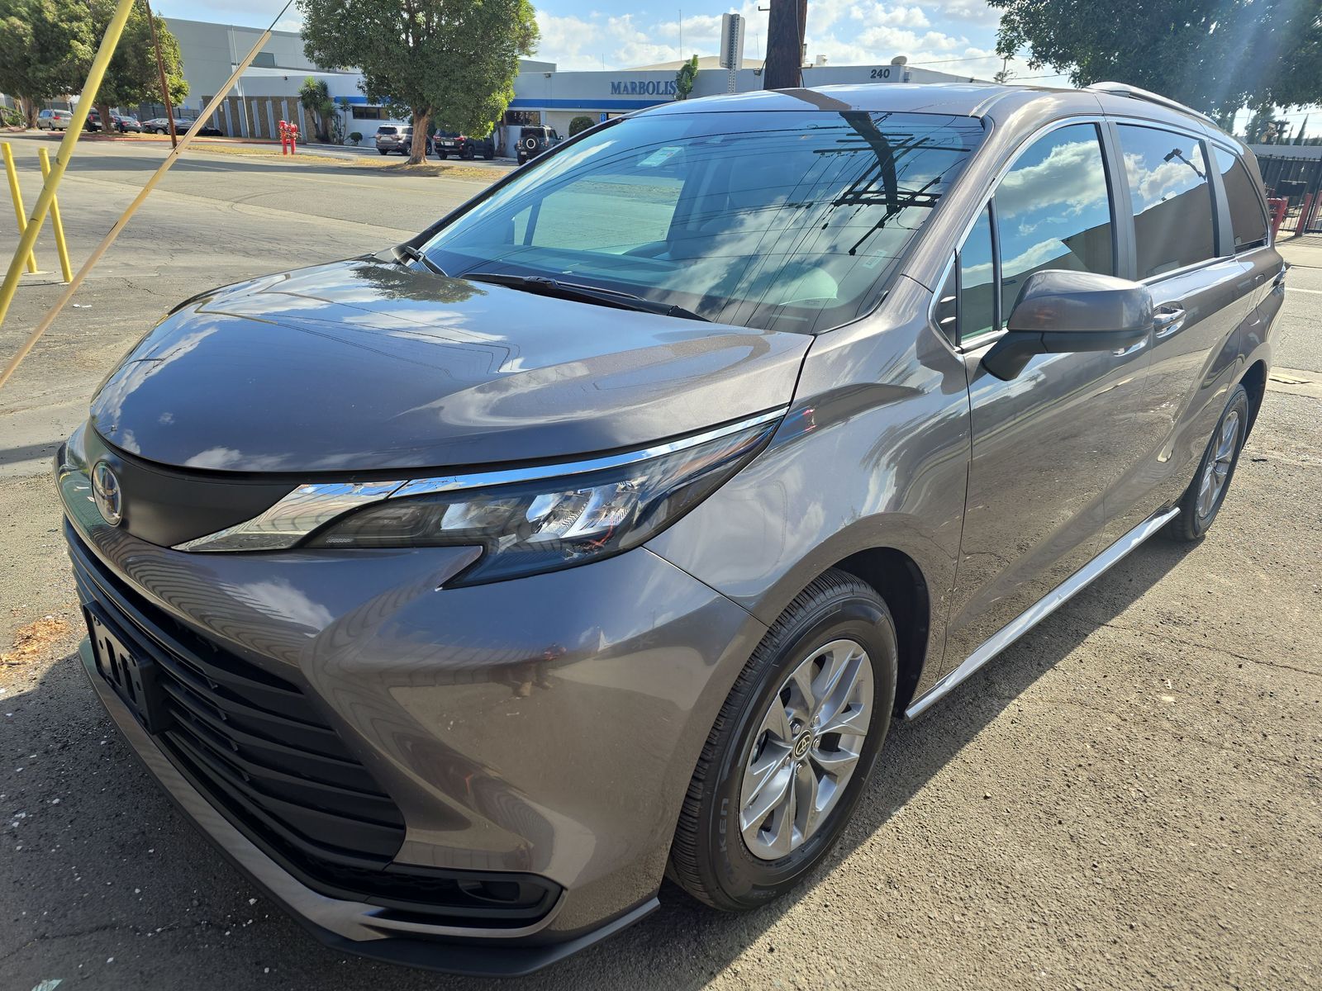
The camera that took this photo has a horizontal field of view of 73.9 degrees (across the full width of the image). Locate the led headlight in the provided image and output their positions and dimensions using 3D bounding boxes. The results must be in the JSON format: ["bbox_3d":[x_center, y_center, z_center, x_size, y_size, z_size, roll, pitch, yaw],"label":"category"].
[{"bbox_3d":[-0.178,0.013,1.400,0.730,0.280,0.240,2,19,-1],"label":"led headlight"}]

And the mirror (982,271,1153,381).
[{"bbox_3d":[0.883,-0.360,1.895,0.260,0.240,0.250,20,26,41],"label":"mirror"}]

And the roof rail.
[{"bbox_3d":[1.820,-1.402,3.207,0.060,0.080,1.480,19,26,41],"label":"roof rail"}]

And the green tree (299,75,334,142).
[{"bbox_3d":[-32.106,-36.107,82.000,2.700,5.600,2.700,-5,23,-19],"label":"green tree"}]

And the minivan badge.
[{"bbox_3d":[-1.018,-0.003,1.615,0.175,0.120,0.030,19,18,41],"label":"minivan badge"}]

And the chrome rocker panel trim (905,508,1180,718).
[{"bbox_3d":[1.351,0.290,2.888,0.100,0.080,2.150,19,26,41],"label":"chrome rocker panel trim"}]

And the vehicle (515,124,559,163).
[{"bbox_3d":[-6.337,-18.811,47.396,1.930,1.880,4.810,3,21,2],"label":"vehicle"}]

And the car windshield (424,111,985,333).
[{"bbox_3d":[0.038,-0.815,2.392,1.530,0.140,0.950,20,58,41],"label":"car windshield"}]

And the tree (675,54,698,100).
[{"bbox_3d":[1.238,-20.742,47.472,1.400,5.600,1.400,2,22,0],"label":"tree"}]

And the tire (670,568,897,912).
[{"bbox_3d":[0.236,0.491,1.866,0.235,0.725,0.725,19,25,40],"label":"tire"}]

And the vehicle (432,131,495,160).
[{"bbox_3d":[-11.727,-21.169,52.800,1.980,1.900,5.070,5,21,6],"label":"vehicle"}]

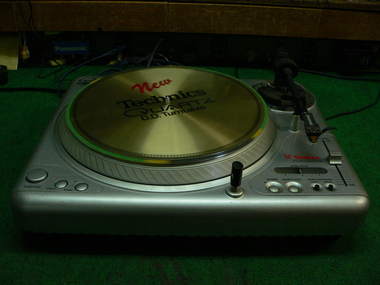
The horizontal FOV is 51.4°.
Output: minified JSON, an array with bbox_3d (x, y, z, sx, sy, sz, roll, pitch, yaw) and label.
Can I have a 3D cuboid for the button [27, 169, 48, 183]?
[{"bbox_3d":[-0.194,0.042,0.501,0.025,0.005,0.025,1,34,-1],"label":"button"}]

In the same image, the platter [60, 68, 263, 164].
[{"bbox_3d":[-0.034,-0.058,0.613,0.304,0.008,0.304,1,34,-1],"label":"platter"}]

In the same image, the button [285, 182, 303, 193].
[{"bbox_3d":[0.131,0.057,0.498,0.021,0.005,0.021,1,34,-1],"label":"button"}]

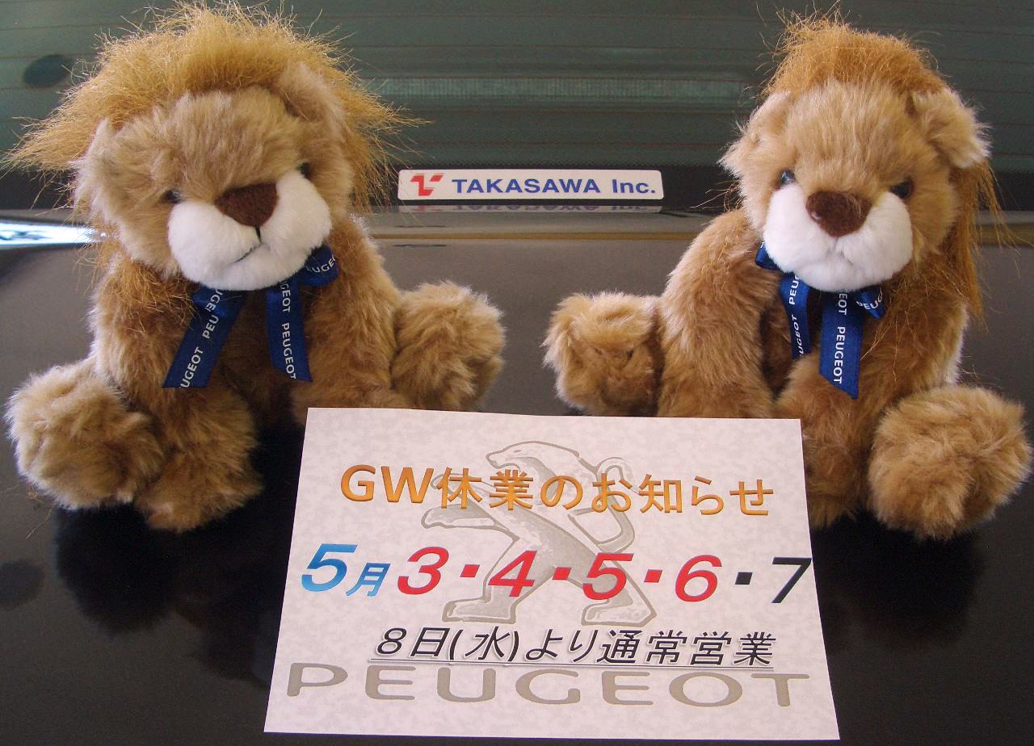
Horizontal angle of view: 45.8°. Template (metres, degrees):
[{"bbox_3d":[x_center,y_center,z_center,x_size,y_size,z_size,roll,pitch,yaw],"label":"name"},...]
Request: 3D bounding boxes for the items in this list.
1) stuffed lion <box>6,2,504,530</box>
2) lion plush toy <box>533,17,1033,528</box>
[{"bbox_3d":[-0.108,-0.055,0.461,0.193,0.158,0.147,-13,27,-27],"label":"stuffed lion"},{"bbox_3d":[0.118,-0.053,0.461,0.191,0.155,0.147,14,28,29],"label":"lion plush toy"}]

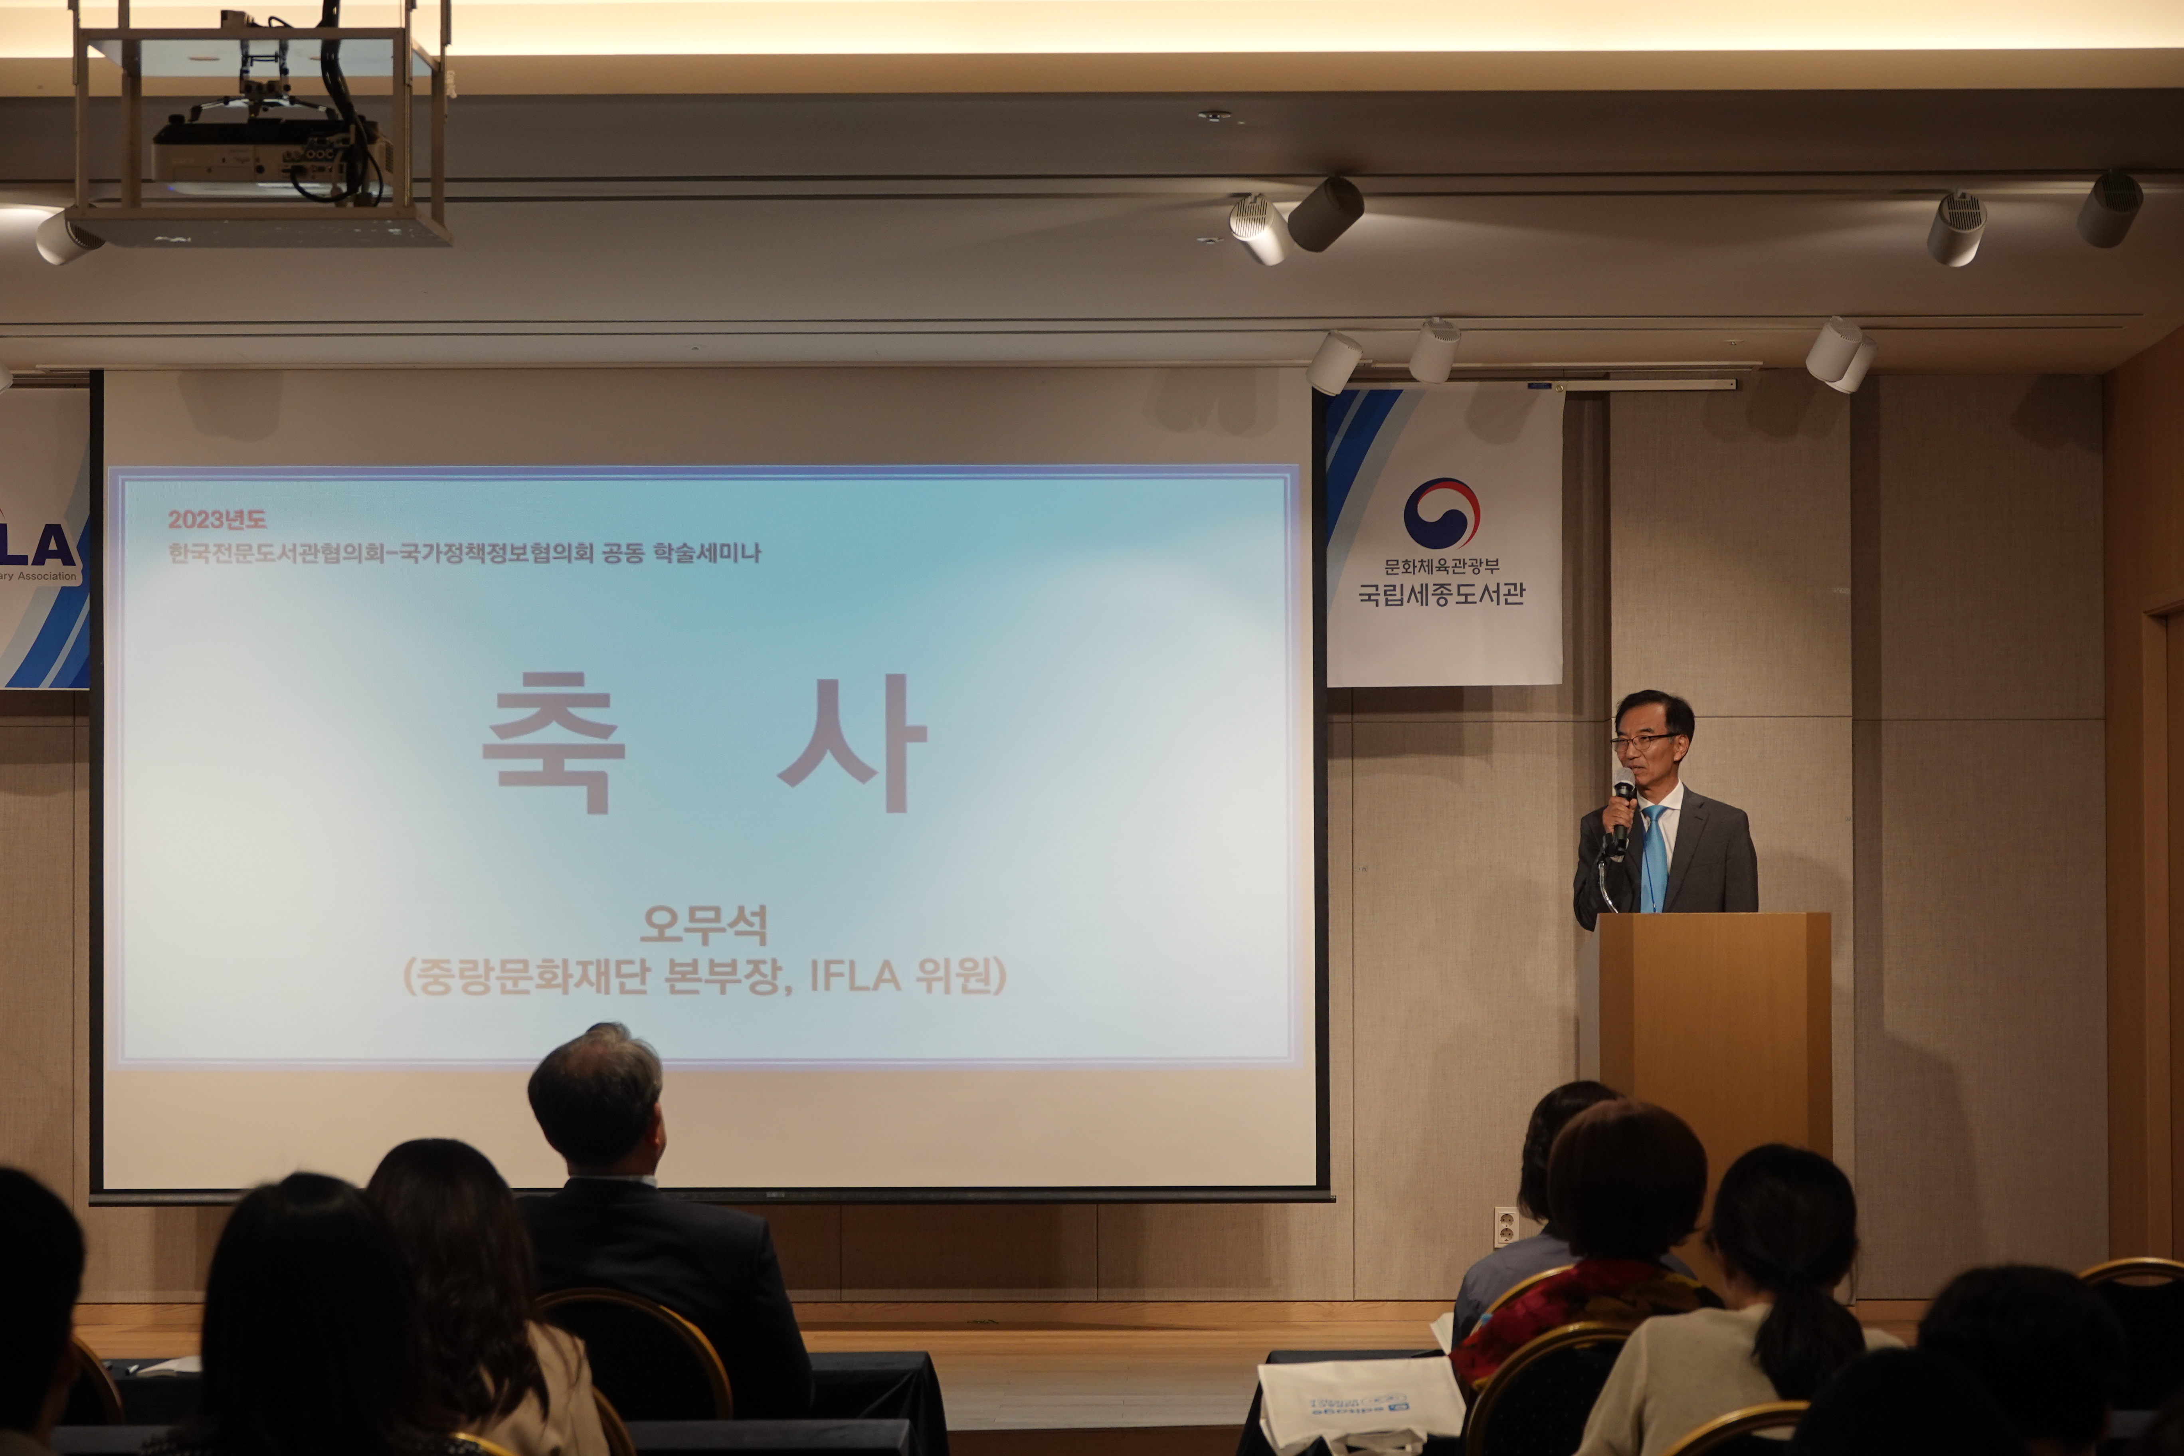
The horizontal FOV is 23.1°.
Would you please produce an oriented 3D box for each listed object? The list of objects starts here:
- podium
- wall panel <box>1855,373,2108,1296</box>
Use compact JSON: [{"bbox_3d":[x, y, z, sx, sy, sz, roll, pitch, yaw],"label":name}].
[{"bbox_3d":[1.506,1.044,13.034,0.558,1.186,0.530,0,-2,1],"label":"podium"},{"bbox_3d":[2.497,0.302,15.033,0.708,2.600,0.050,0,-2,1],"label":"wall panel"}]

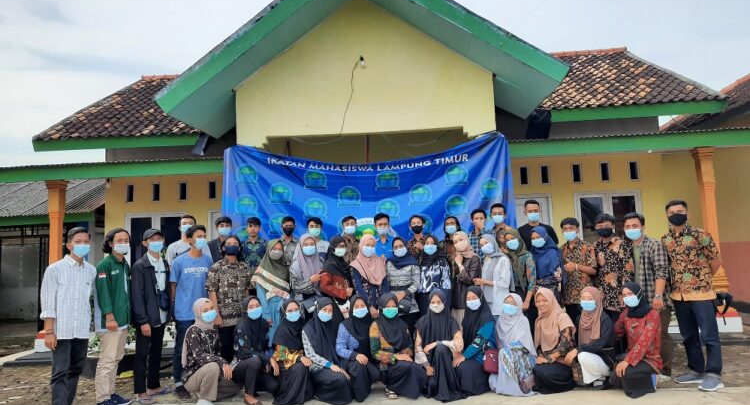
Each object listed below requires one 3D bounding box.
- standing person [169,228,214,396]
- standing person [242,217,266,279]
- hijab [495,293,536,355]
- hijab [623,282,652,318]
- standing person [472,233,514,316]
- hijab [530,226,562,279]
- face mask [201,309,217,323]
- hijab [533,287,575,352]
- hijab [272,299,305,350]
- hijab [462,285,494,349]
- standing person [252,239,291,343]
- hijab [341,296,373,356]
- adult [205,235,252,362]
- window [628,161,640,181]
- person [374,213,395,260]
[{"bbox_3d":[-1.936,1.101,5.677,0.460,1.746,0.340,3,-8,-42],"label":"standing person"},{"bbox_3d":[-1.435,1.016,6.539,0.450,1.660,0.290,-2,-4,-5],"label":"standing person"},{"bbox_3d":[1.340,1.165,5.130,0.370,0.570,0.310,-4,-5,26],"label":"hijab"},{"bbox_3d":[2.471,0.922,5.100,0.280,0.360,0.270,4,-9,-45],"label":"hijab"},{"bbox_3d":[1.328,1.106,5.994,0.420,1.513,0.300,-6,-6,42],"label":"standing person"},{"bbox_3d":[1.789,0.526,5.650,0.340,0.558,0.310,-6,-7,33],"label":"hijab"},{"bbox_3d":[-1.536,1.052,5.000,0.135,0.110,0.080,-9,-5,-37],"label":"face mask"},{"bbox_3d":[1.718,1.123,5.200,0.370,0.590,0.360,-5,-5,28],"label":"hijab"},{"bbox_3d":[-0.830,1.171,5.200,0.330,0.470,0.330,-2,-4,-8],"label":"hijab"},{"bbox_3d":[1.012,1.145,5.350,0.330,0.570,0.300,-4,-5,26],"label":"hijab"},{"bbox_3d":[-1.048,1.159,5.618,0.440,1.550,0.320,0,-7,-22],"label":"standing person"},{"bbox_3d":[-0.171,1.200,5.299,0.290,0.597,0.280,-1,-6,-12],"label":"hijab"},{"bbox_3d":[-1.541,1.159,5.704,0.500,1.594,0.320,0,-7,-18],"label":"adult"},{"bbox_3d":[4.981,-0.595,10.400,0.235,0.385,0.120,-2,-4,3],"label":"window"},{"bbox_3d":[0.133,0.968,6.338,0.460,1.670,0.300,-2,-4,0],"label":"person"}]

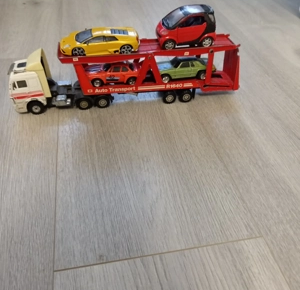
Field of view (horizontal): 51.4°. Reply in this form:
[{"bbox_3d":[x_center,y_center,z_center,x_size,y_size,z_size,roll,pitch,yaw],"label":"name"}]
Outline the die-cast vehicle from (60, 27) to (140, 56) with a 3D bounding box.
[{"bbox_3d":[-0.067,-0.141,0.414,0.104,0.026,0.047,-6,42,-10],"label":"die-cast vehicle"}]

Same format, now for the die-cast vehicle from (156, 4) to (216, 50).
[{"bbox_3d":[0.045,-0.163,0.426,0.073,0.045,0.045,-6,42,-10],"label":"die-cast vehicle"}]

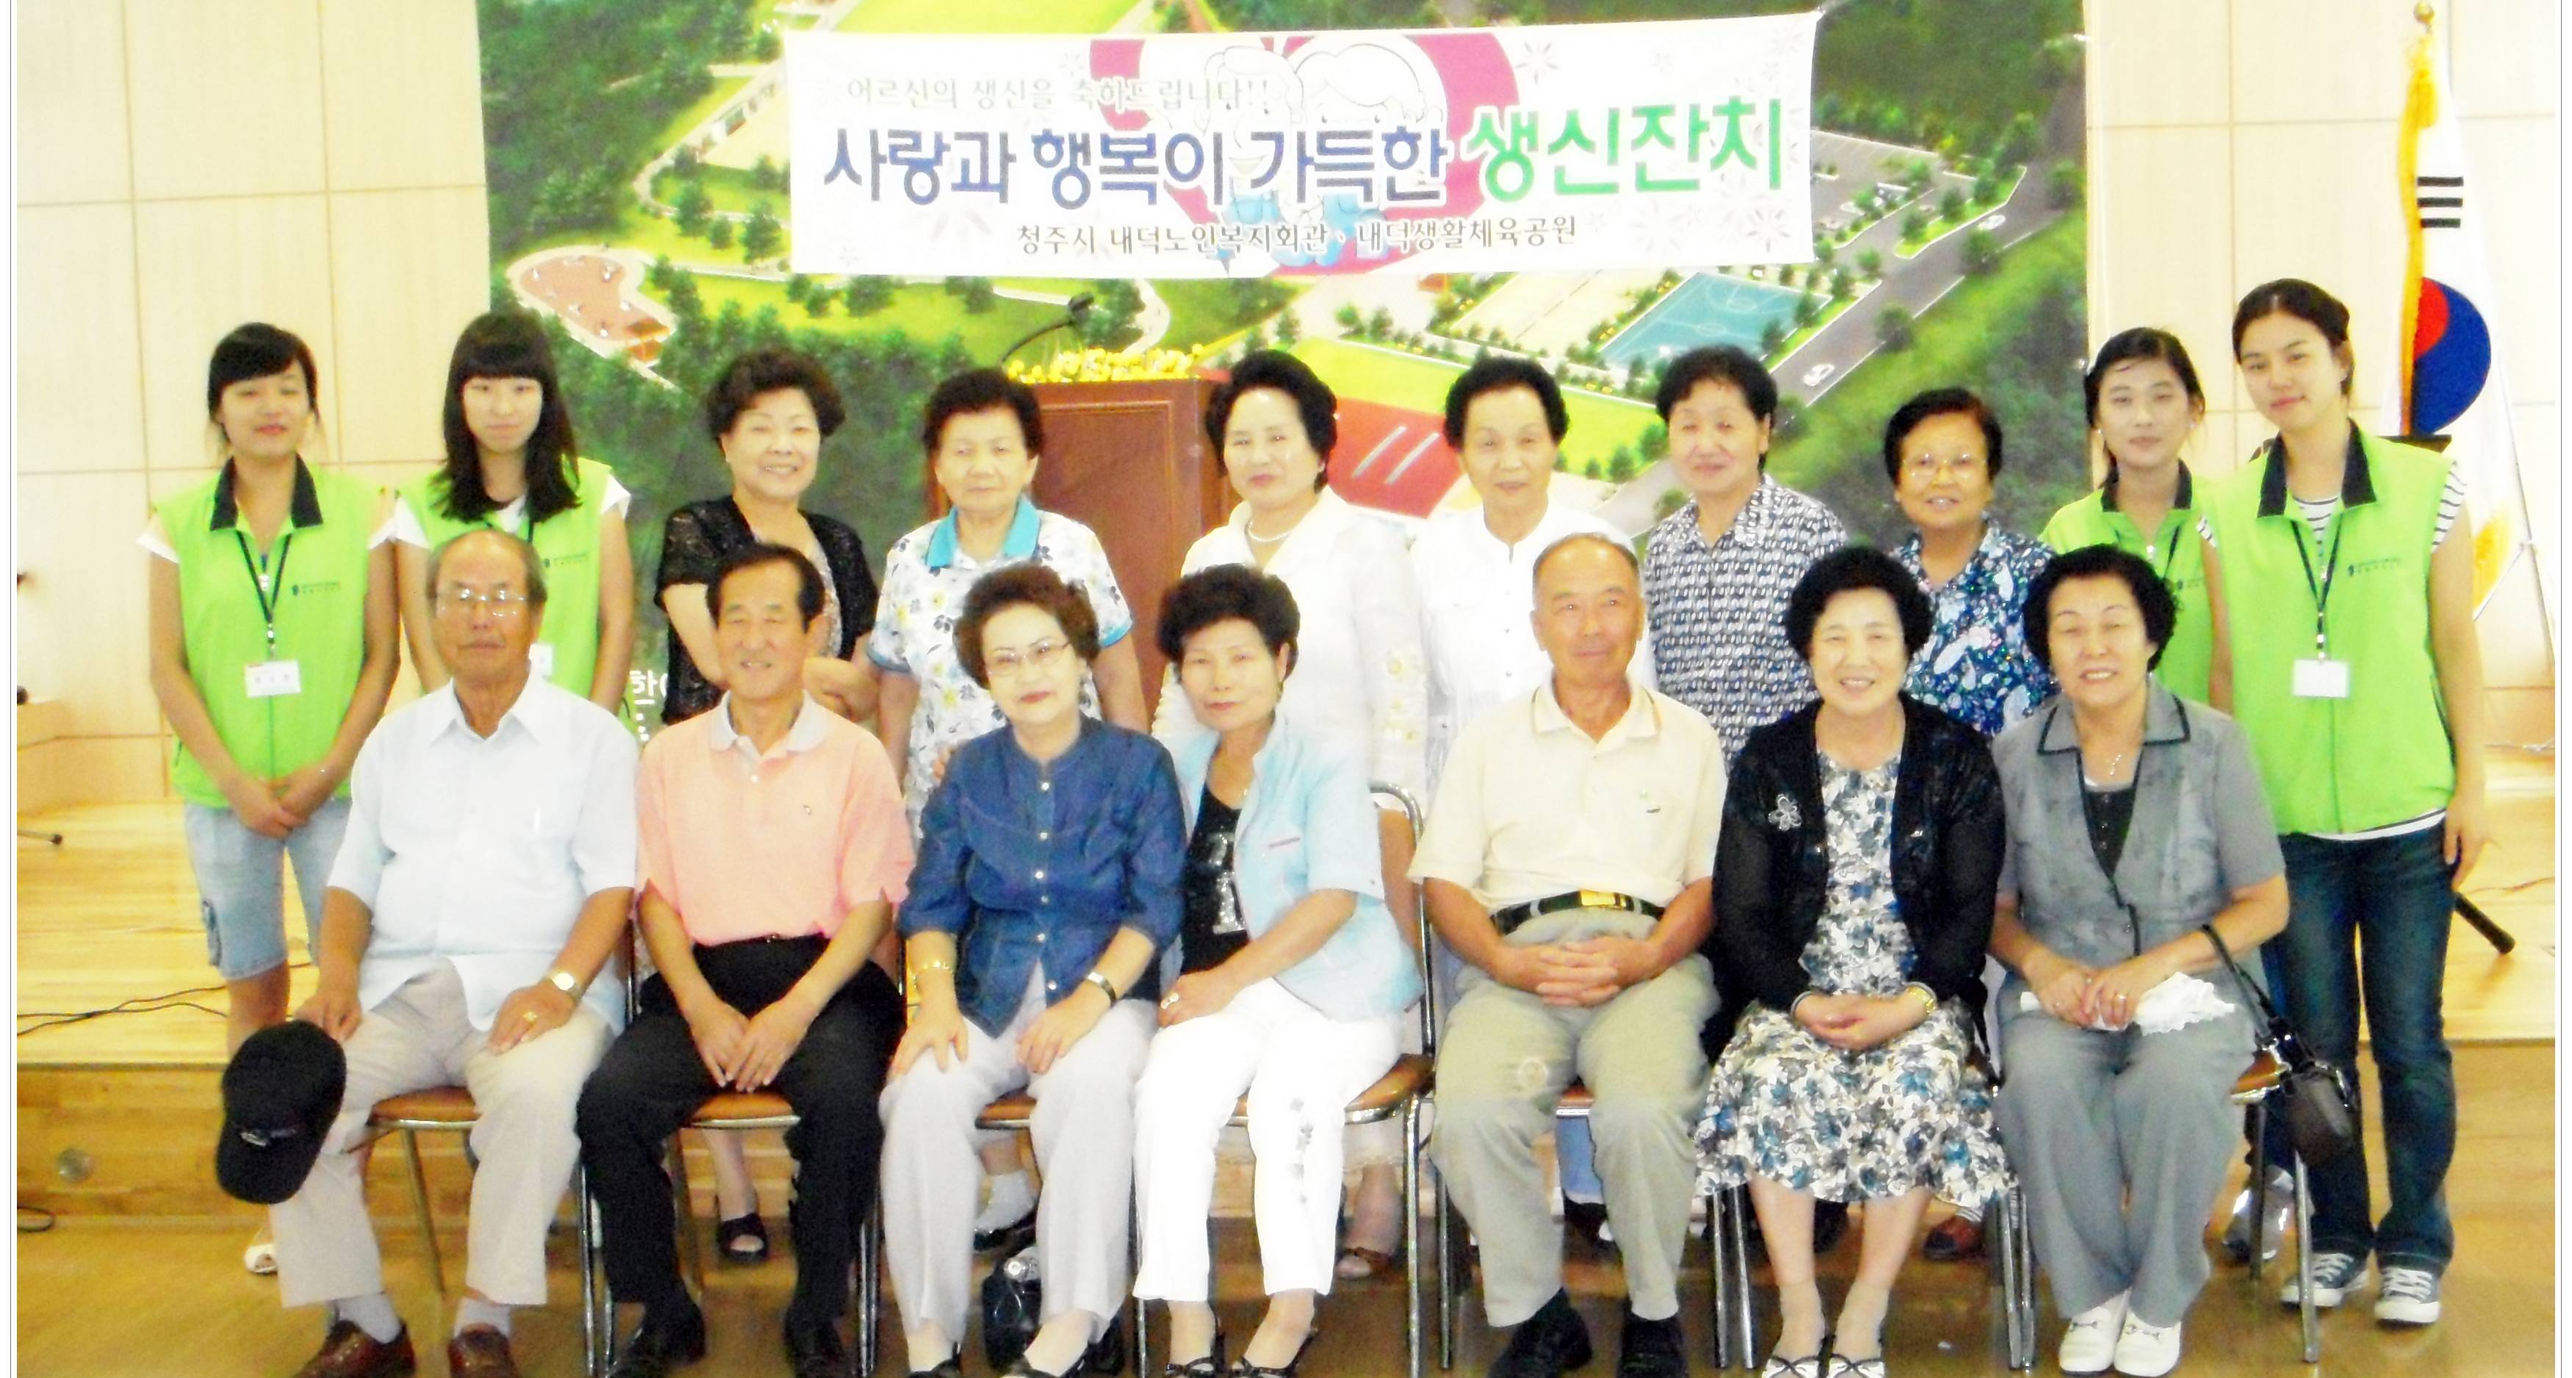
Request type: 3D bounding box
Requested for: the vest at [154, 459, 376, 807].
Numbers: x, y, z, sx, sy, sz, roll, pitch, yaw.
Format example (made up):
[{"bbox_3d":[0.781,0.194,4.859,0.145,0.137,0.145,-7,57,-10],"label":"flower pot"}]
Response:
[{"bbox_3d":[-1.798,-0.099,6.130,0.390,0.620,0.250,-3,6,-11],"label":"vest"}]

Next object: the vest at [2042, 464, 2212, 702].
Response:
[{"bbox_3d":[1.422,-0.071,5.740,0.430,0.620,0.260,-1,4,12],"label":"vest"}]

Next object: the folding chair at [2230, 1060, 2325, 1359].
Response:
[{"bbox_3d":[1.371,0.613,5.560,0.460,0.800,0.500,-1,6,7],"label":"folding chair"}]

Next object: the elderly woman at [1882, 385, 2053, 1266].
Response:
[{"bbox_3d":[1.167,0.217,6.030,0.430,1.500,0.300,0,6,14],"label":"elderly woman"}]

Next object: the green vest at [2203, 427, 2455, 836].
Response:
[{"bbox_3d":[1.678,-0.092,5.580,0.410,0.660,0.260,0,6,16],"label":"green vest"}]

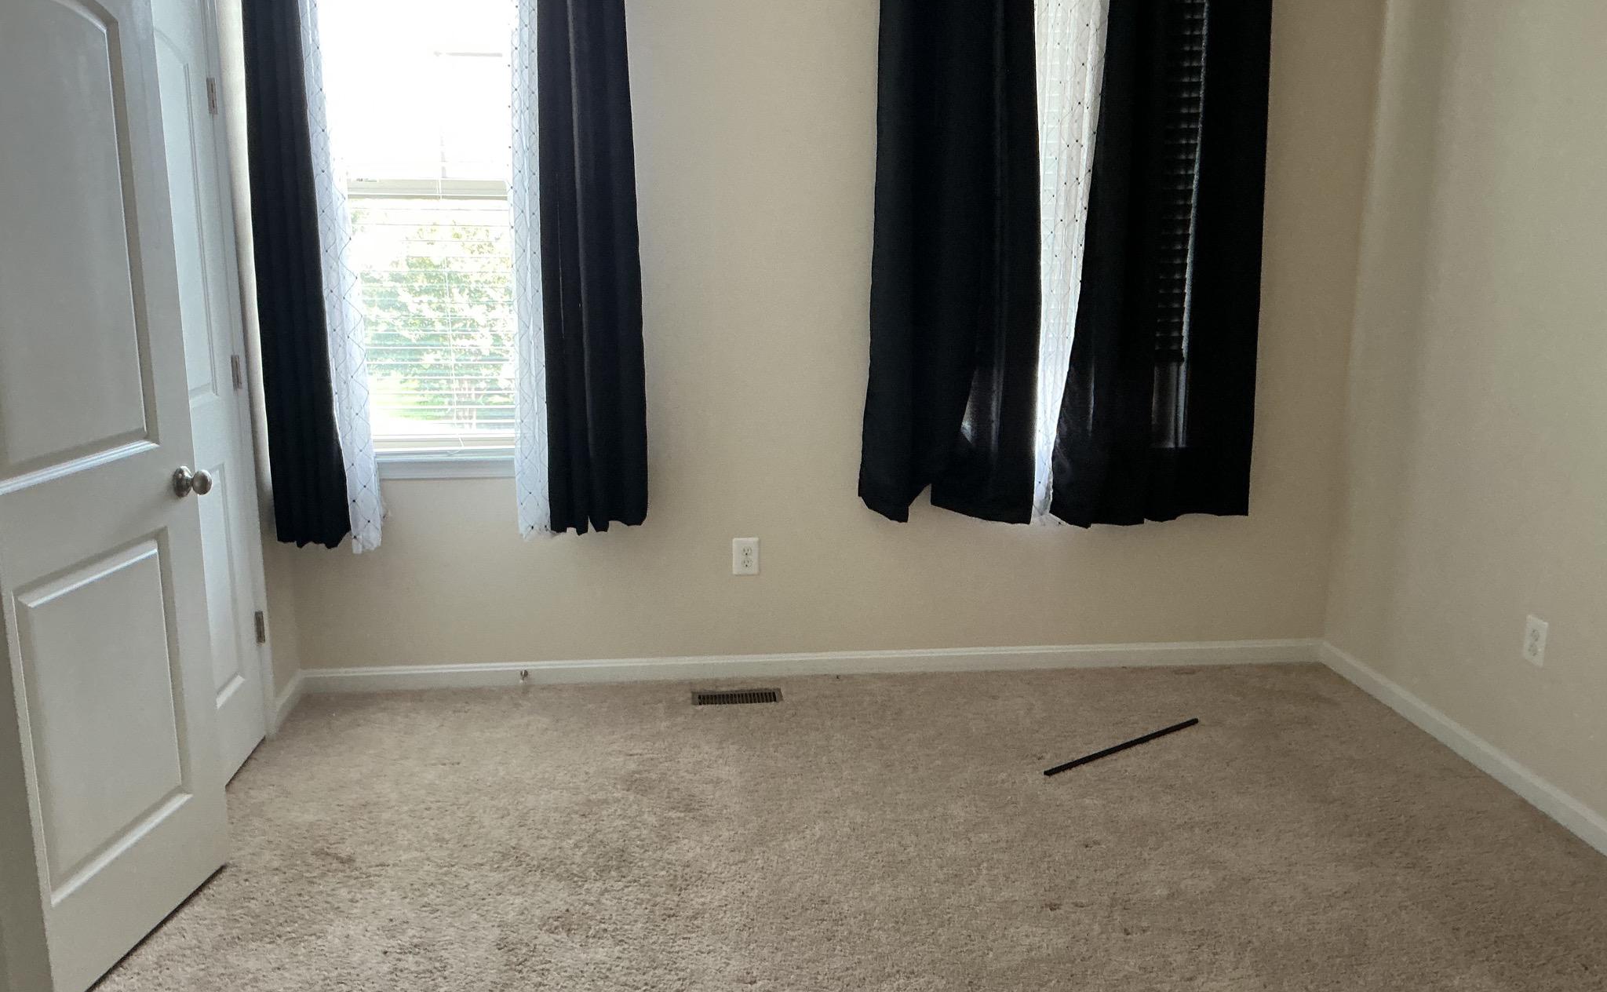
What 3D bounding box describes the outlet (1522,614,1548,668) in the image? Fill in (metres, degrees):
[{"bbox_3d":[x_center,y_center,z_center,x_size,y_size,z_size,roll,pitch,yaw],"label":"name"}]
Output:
[{"bbox_3d":[1.903,0.378,3.510,0.012,0.120,0.079,-1,12,-6],"label":"outlet"}]

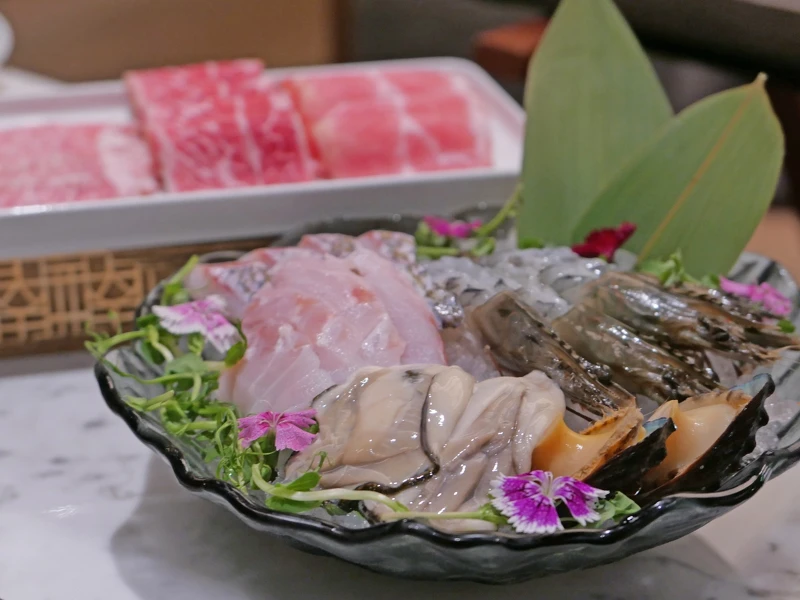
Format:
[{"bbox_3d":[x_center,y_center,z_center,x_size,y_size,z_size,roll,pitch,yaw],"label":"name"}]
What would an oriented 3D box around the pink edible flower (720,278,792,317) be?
[{"bbox_3d":[0.135,-0.001,0.569,0.026,0.010,0.018,22,28,4],"label":"pink edible flower"}]

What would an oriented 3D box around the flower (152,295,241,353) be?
[{"bbox_3d":[-0.074,0.009,0.548,0.030,0.010,0.023,14,28,-15],"label":"flower"}]

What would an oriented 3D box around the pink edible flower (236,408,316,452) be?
[{"bbox_3d":[-0.039,0.041,0.478,0.025,0.010,0.019,-4,24,-5],"label":"pink edible flower"}]

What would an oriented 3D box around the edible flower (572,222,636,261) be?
[{"bbox_3d":[0.082,-0.023,0.601,0.024,0.010,0.018,-17,21,15],"label":"edible flower"}]

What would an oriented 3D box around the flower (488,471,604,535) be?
[{"bbox_3d":[0.043,0.059,0.439,0.033,0.010,0.025,3,32,5],"label":"flower"}]

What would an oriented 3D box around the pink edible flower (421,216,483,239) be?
[{"bbox_3d":[0.022,-0.031,0.639,0.025,0.010,0.018,4,24,0],"label":"pink edible flower"}]

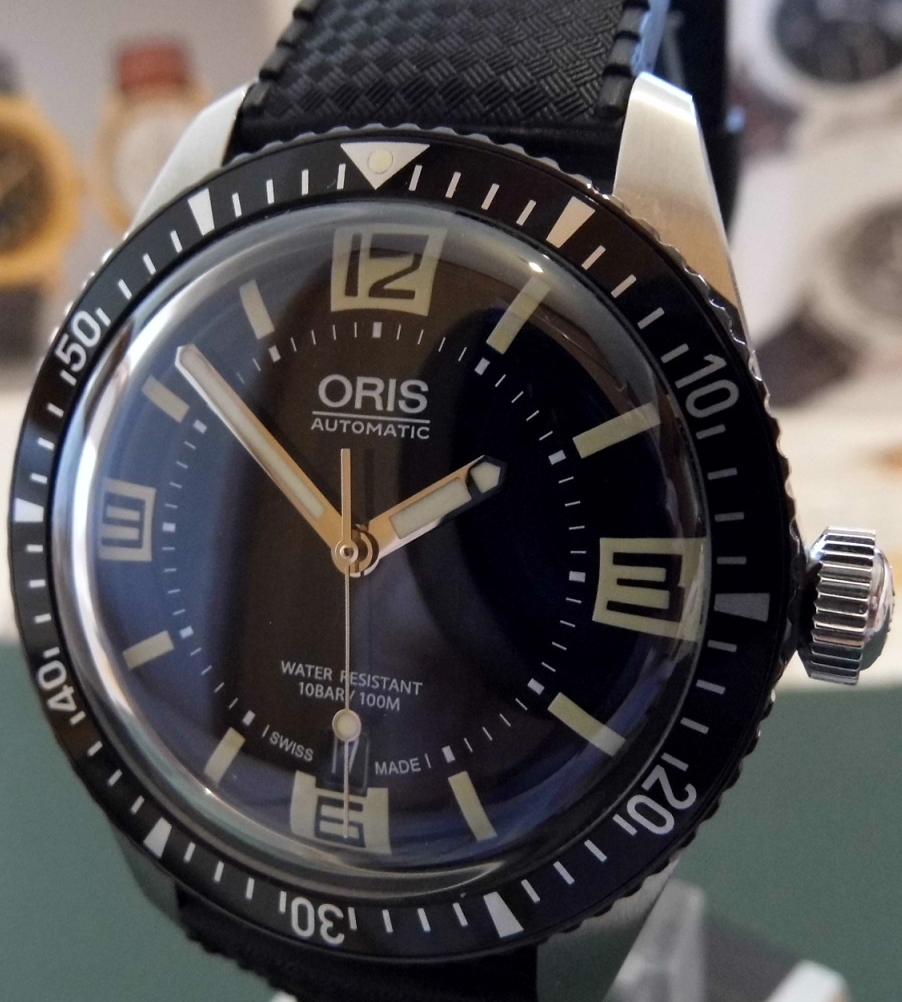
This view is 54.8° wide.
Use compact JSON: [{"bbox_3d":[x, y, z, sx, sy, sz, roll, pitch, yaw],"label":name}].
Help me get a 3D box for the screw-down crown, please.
[{"bbox_3d":[0.018,0.005,0.040,0.004,0.007,0.007,7,4,18],"label":"screw-down crown"}]

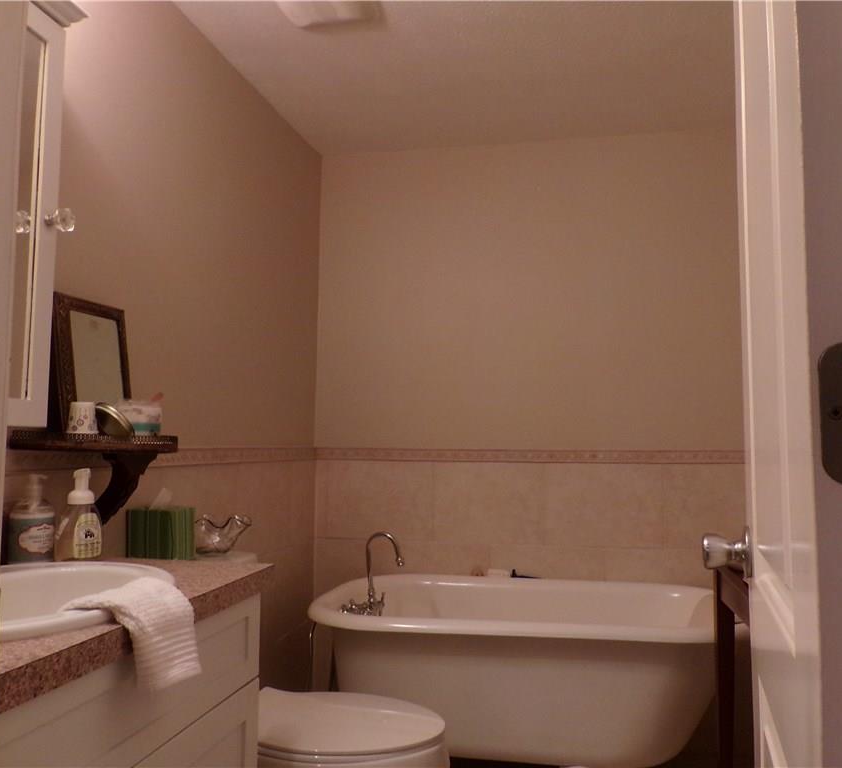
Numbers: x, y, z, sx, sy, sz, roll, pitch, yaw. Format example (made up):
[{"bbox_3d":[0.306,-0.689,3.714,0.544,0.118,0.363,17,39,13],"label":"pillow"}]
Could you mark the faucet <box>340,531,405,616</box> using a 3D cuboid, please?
[{"bbox_3d":[-0.144,0.574,2.328,0.180,0.250,0.180,-1,-5,16],"label":"faucet"}]

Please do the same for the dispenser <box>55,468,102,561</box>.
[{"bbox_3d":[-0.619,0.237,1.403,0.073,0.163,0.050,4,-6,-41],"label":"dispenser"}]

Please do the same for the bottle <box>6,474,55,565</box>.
[{"bbox_3d":[-0.688,0.237,1.367,0.071,0.158,0.064,4,-6,-39],"label":"bottle"}]

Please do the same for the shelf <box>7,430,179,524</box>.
[{"bbox_3d":[-0.716,0.202,1.494,0.170,0.208,0.660,0,-5,11],"label":"shelf"}]

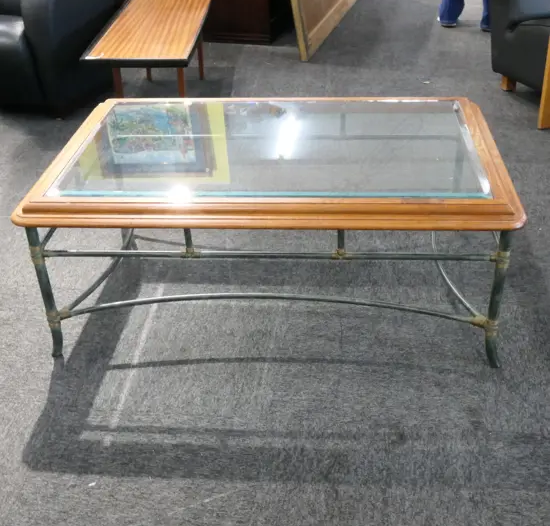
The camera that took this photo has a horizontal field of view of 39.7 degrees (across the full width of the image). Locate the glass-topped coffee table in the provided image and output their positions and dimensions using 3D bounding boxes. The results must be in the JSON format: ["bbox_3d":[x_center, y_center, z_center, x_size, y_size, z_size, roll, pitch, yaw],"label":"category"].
[{"bbox_3d":[0.008,-0.136,2.249,1.240,0.472,0.825,1,32,5],"label":"glass-topped coffee table"}]

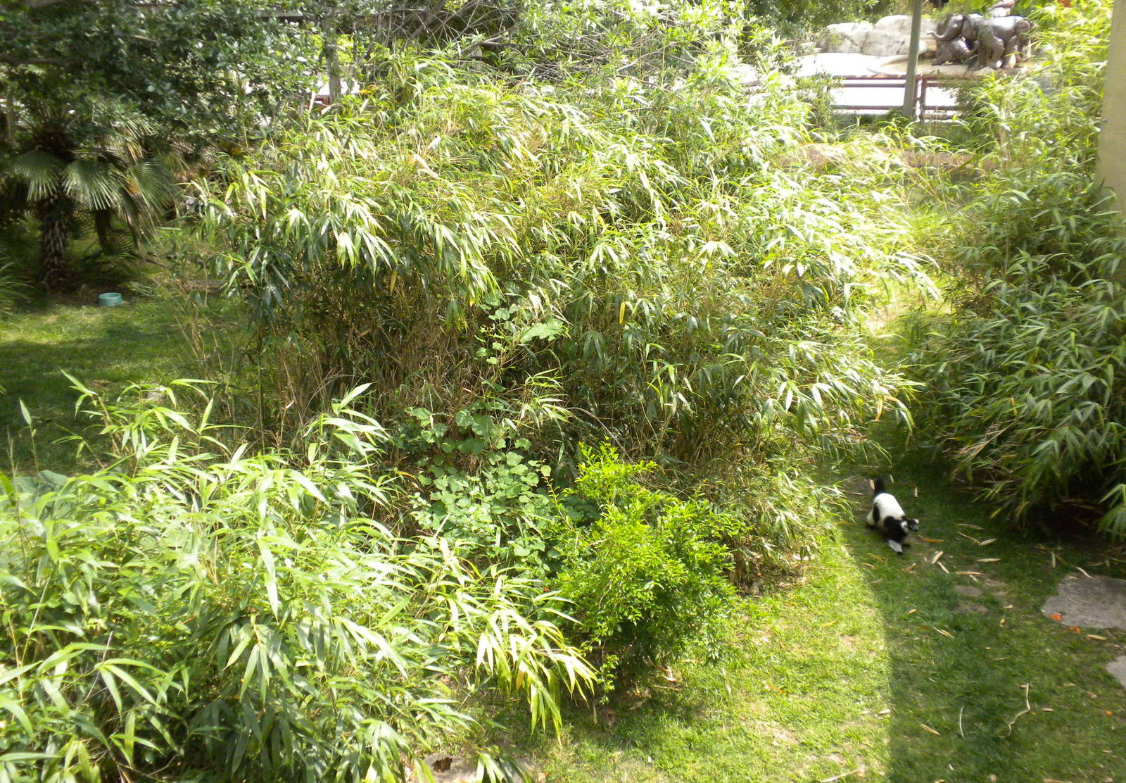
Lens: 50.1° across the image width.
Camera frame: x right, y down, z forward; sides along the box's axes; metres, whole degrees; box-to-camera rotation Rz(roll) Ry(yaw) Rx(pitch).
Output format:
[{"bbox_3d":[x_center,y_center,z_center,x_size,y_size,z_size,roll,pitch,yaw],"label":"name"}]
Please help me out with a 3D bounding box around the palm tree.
[{"bbox_3d":[-5.994,-2.405,15.200,2.250,2.400,2.100,0,19,0],"label":"palm tree"}]

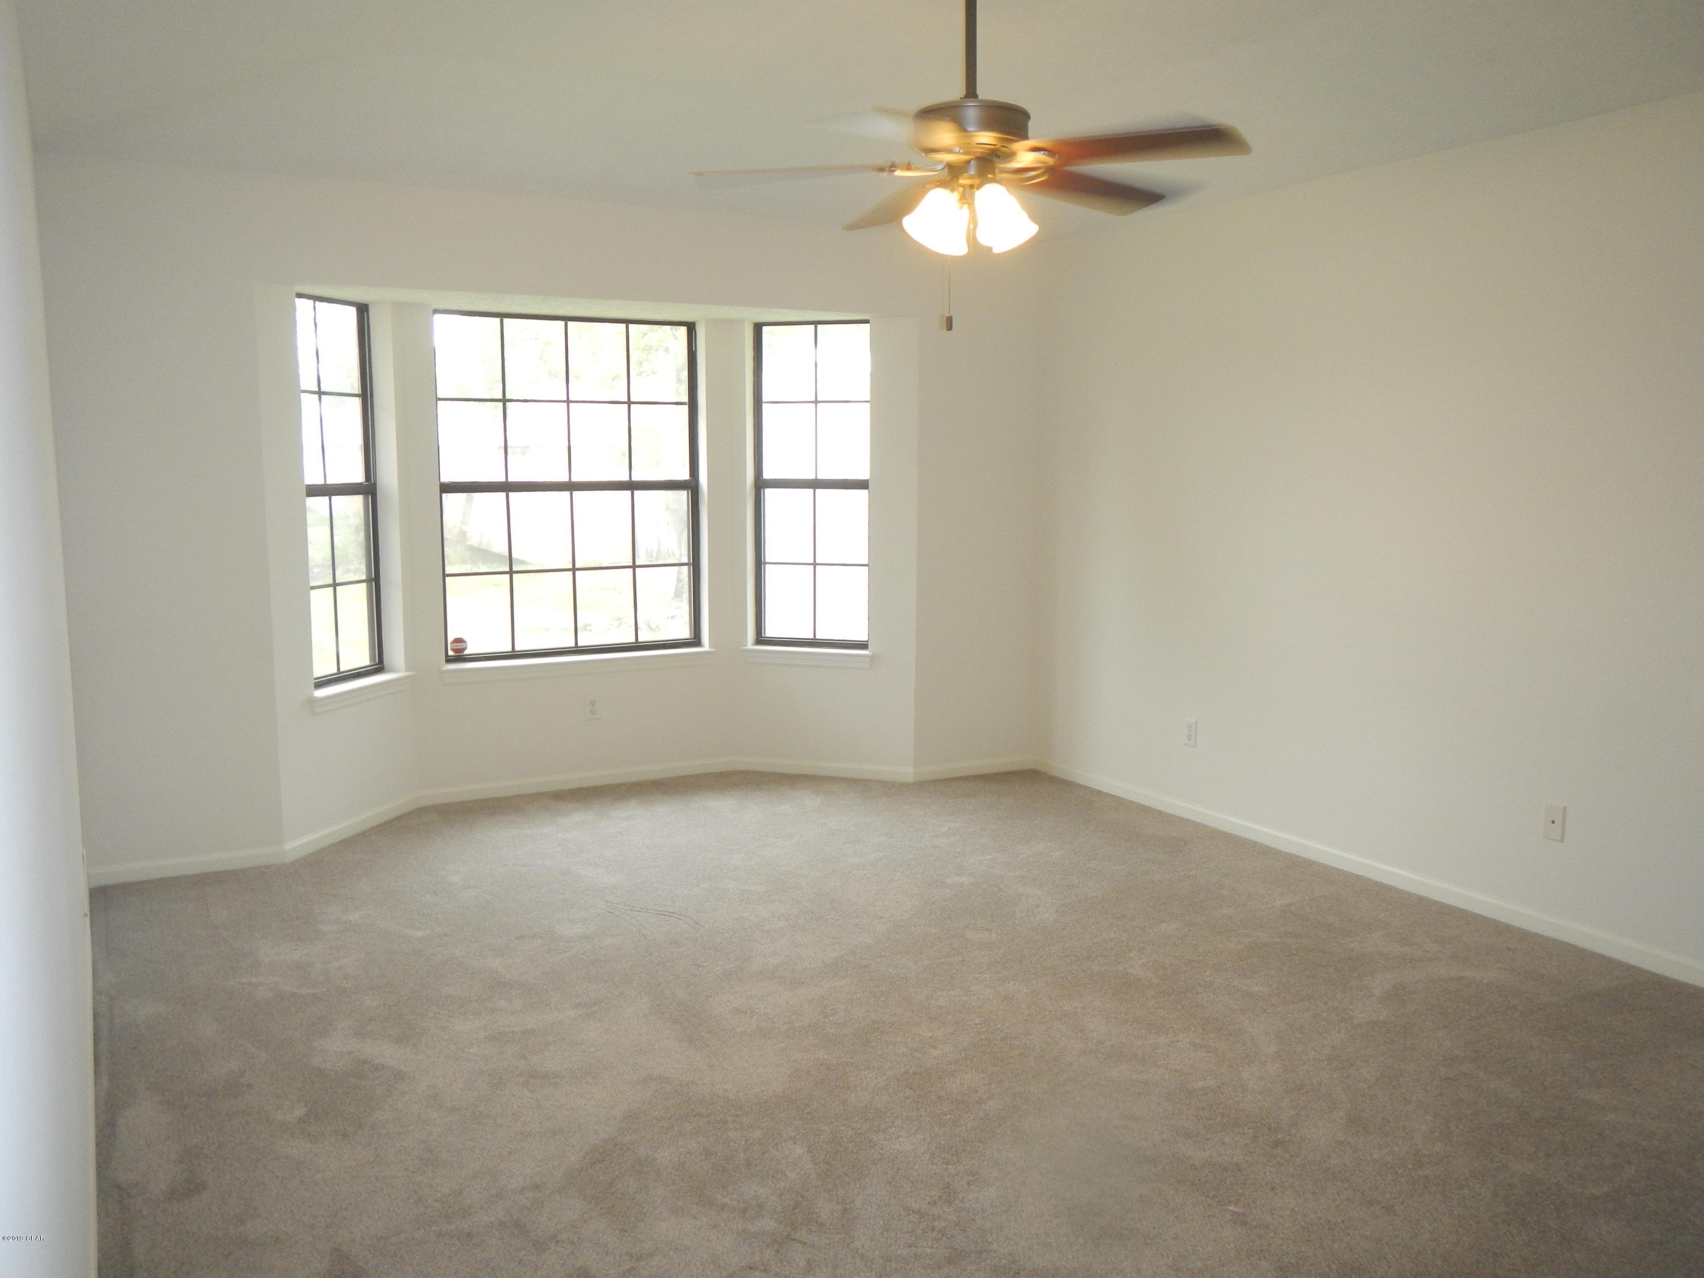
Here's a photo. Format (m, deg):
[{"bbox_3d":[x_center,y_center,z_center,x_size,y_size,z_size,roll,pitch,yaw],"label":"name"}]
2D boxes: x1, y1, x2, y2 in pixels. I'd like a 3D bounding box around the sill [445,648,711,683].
[{"bbox_3d":[-1.219,0.118,6.214,1.253,0.070,0.137,-4,8,-28],"label":"sill"}]

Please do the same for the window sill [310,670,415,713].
[{"bbox_3d":[-1.984,0.207,5.511,0.137,0.070,0.652,2,7,16],"label":"window sill"}]

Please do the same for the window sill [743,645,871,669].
[{"bbox_3d":[-0.193,0.085,6.464,0.639,0.070,0.137,2,8,18],"label":"window sill"}]

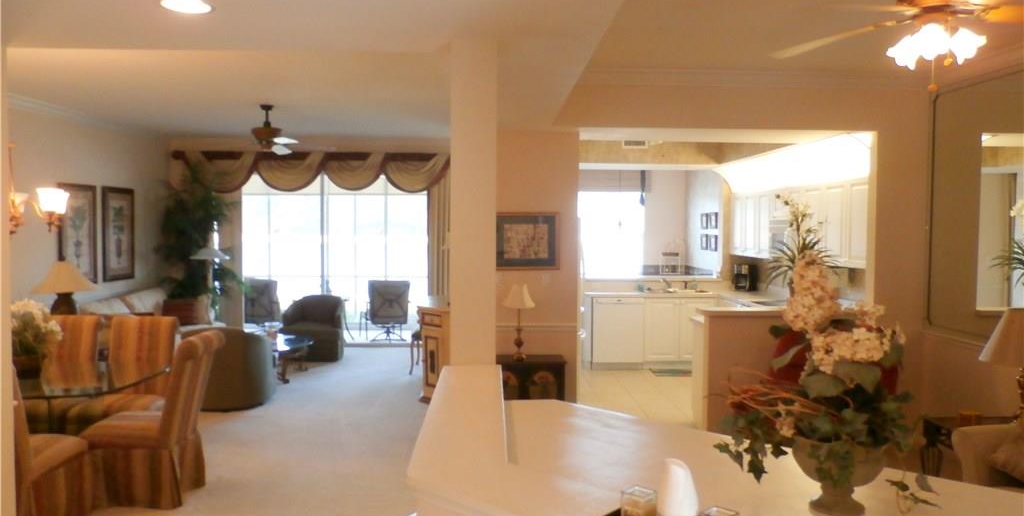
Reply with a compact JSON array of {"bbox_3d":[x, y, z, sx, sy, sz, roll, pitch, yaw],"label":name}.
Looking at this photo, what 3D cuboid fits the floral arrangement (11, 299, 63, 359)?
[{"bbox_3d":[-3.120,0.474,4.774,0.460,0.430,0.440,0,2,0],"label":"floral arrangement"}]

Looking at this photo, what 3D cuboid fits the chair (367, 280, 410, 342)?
[{"bbox_3d":[-1.870,0.792,11.242,0.640,0.950,0.720,0,2,-6],"label":"chair"}]

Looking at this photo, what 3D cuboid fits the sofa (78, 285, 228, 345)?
[{"bbox_3d":[-4.054,0.846,8.235,0.970,0.900,2.200,0,2,1],"label":"sofa"}]

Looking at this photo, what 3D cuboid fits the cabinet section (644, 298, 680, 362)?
[{"bbox_3d":[1.764,0.825,8.990,0.420,0.730,0.590,0,2,-1],"label":"cabinet section"}]

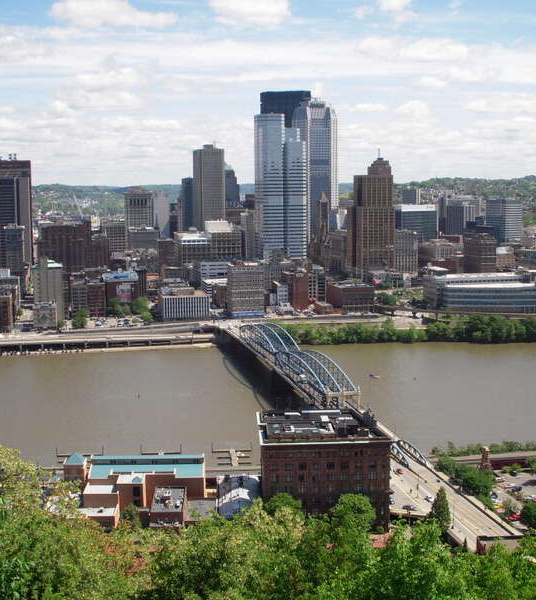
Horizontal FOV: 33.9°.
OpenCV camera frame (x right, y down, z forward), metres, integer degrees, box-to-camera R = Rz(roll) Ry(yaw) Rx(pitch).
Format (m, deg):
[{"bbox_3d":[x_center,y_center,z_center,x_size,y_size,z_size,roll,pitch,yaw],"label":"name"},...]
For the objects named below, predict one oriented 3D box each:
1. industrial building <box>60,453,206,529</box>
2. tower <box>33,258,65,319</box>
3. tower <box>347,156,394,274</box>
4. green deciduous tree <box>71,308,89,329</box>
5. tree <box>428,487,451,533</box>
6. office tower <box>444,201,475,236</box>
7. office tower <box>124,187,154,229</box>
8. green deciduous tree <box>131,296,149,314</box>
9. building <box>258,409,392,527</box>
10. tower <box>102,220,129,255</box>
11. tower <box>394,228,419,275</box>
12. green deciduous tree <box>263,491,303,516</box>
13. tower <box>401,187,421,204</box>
[{"bbox_3d":[-50.550,69.290,326.770,52.000,13.500,46.000,-1,8,-1],"label":"industrial building"},{"bbox_3d":[-195.980,-9.380,788.470,25.580,50.590,30.000,-2,8,-13],"label":"tower"},{"bbox_3d":[119.120,-93.110,1024.430,39.000,141.030,54.000,-2,7,-13],"label":"tower"},{"bbox_3d":[-158.300,15.890,737.120,14.000,16.000,14.000,-1,8,0],"label":"green deciduous tree"},{"bbox_3d":[52.820,65.790,269.990,6.000,15.300,6.000,-1,7,0],"label":"tree"},{"bbox_3d":[339.560,-142.400,1545.260,40.000,68.000,33.000,-6,9,-32],"label":"office tower"},{"bbox_3d":[-180.480,-102.040,1241.980,36.000,107.500,56.000,-2,8,-10],"label":"office tower"},{"bbox_3d":[-116.420,6.660,789.440,14.000,16.500,14.000,-1,8,0],"label":"green deciduous tree"},{"bbox_3d":[18.430,60.490,317.470,44.000,31.500,42.500,-1,8,-4],"label":"building"},{"bbox_3d":[-221.110,-80.850,1265.890,34.250,62.970,38.000,-2,8,-13],"label":"tower"},{"bbox_3d":[163.540,-56.540,1073.780,34.000,56.750,32.000,-2,7,-13],"label":"tower"},{"bbox_3d":[5.120,69.850,278.520,12.000,16.580,12.000,-2,7,-13],"label":"green deciduous tree"},{"bbox_3d":[332.600,-233.900,2043.180,35.000,49.000,24.000,3,9,29],"label":"tower"}]

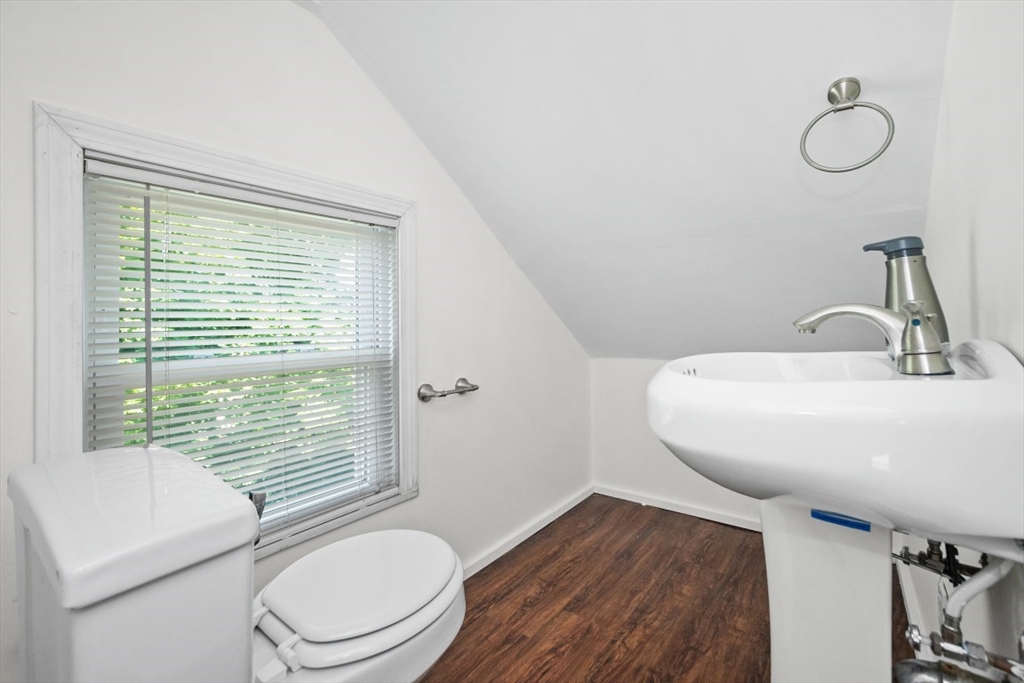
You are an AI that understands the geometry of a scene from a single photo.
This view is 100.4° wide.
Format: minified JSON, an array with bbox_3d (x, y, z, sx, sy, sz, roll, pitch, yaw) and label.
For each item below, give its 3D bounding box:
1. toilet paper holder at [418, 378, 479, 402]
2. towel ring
[{"bbox_3d":[-0.202,0.168,1.452,0.085,0.059,0.228,1,2,39],"label":"toilet paper holder"},{"bbox_3d":[0.669,-0.431,0.857,0.148,0.195,0.075,1,2,39],"label":"towel ring"}]

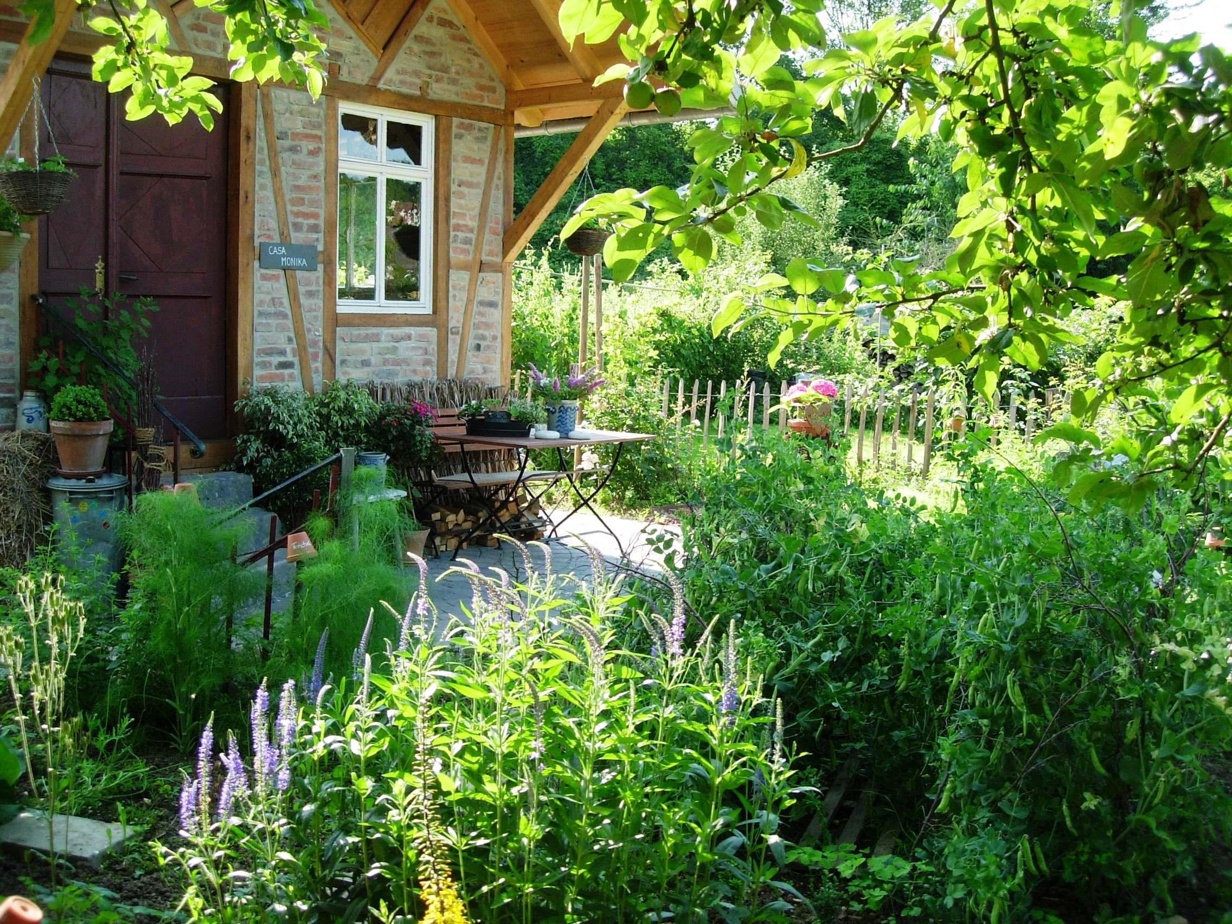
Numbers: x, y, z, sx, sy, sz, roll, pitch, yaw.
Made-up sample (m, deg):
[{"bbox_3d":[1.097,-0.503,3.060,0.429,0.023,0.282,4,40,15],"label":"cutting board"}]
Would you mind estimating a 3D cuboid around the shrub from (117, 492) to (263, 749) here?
[{"bbox_3d":[-1.452,0.532,4.600,0.470,0.860,0.460,0,6,-18],"label":"shrub"}]

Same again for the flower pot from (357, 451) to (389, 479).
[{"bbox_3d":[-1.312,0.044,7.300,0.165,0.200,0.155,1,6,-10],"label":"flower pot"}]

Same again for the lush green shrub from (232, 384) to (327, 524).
[{"bbox_3d":[-1.885,-0.024,7.600,0.530,0.840,0.500,0,6,-14],"label":"lush green shrub"}]

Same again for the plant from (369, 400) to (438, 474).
[{"bbox_3d":[-1.248,-0.138,7.900,0.400,0.440,0.400,1,6,-9],"label":"plant"}]

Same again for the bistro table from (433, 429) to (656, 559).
[{"bbox_3d":[-0.425,0.212,8.189,0.760,0.735,1.150,6,7,39],"label":"bistro table"}]

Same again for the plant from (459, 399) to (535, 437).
[{"bbox_3d":[-0.708,-0.272,8.145,0.430,0.215,0.290,1,6,-5],"label":"plant"}]

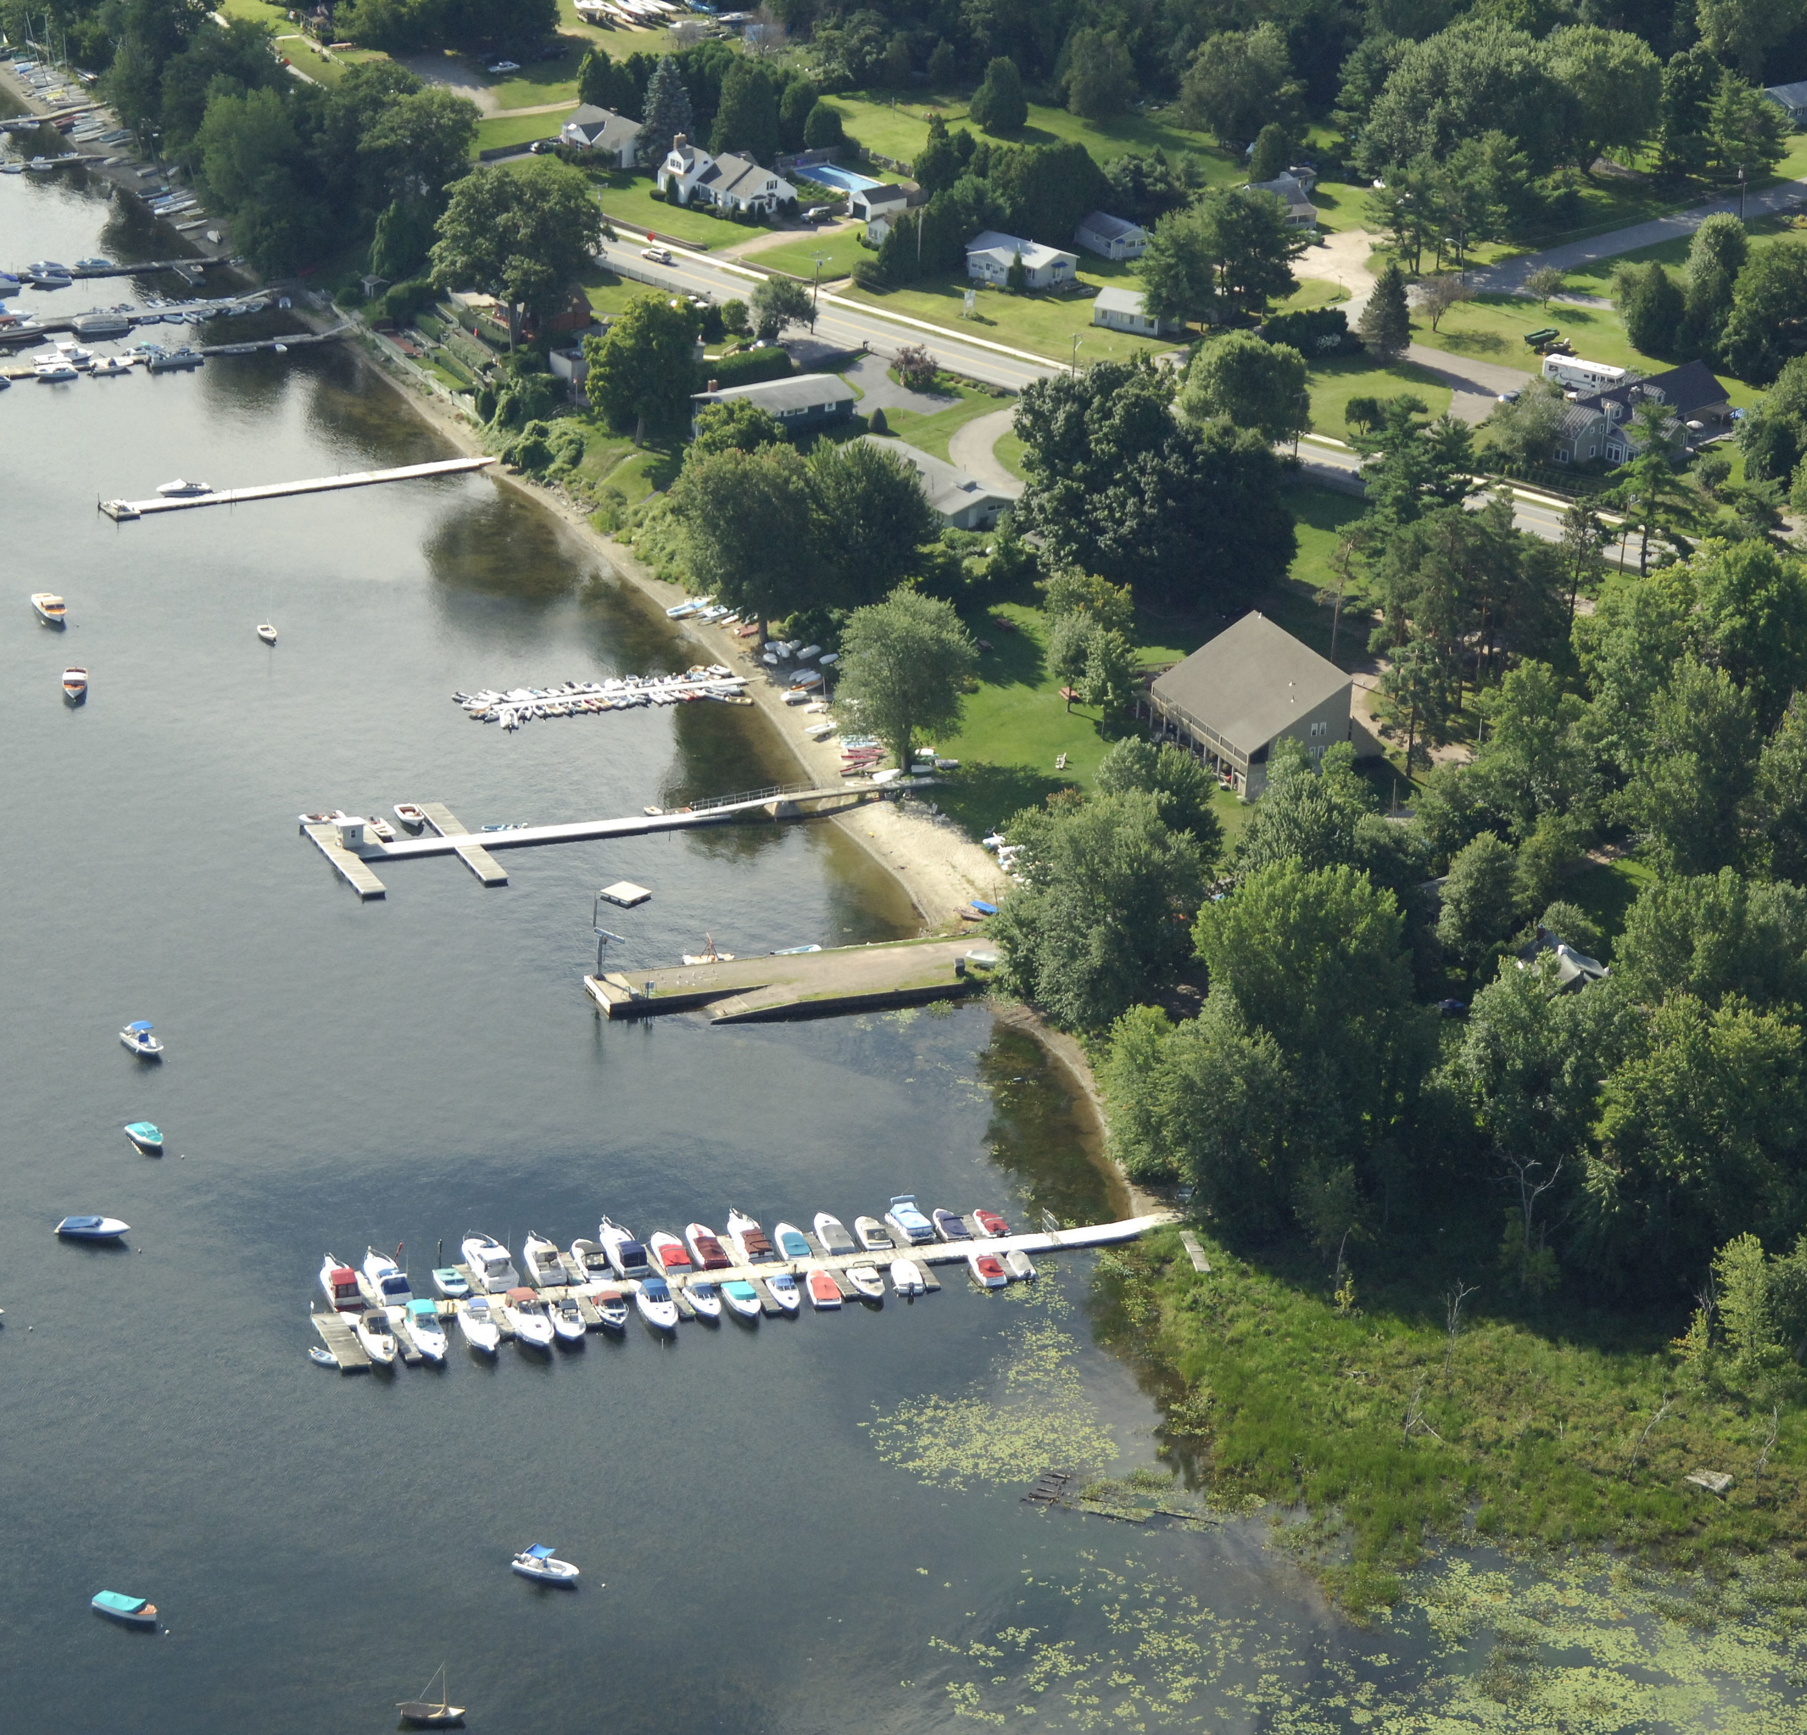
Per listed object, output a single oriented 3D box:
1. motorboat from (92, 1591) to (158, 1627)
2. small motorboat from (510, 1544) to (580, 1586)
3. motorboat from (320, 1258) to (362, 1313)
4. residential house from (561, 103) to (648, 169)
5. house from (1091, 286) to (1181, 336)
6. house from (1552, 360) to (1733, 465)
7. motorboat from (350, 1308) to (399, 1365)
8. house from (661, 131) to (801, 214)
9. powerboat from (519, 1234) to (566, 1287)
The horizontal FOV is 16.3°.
[{"bbox_3d":[-66.740,63.720,542.210,5.500,1.350,2.100,9,23,17],"label":"motorboat"},{"bbox_3d":[-28.680,56.030,507.890,5.490,2.060,2.160,10,23,19],"label":"small motorboat"},{"bbox_3d":[-50.095,36.695,559.366,2.610,2.460,8.080,-5,23,-17],"label":"motorboat"},{"bbox_3d":[-40.530,-102.150,879.260,9.800,5.200,15.600,-15,27,-36],"label":"residential house"},{"bbox_3d":[32.830,-78.060,881.840,9.920,4.790,7.150,12,24,24],"label":"house"},{"bbox_3d":[91.640,-55.510,771.050,14.200,6.370,28.700,19,27,37],"label":"house"},{"bbox_3d":[-45.460,40.440,545.420,2.600,2.450,7.250,-6,23,-19],"label":"motorboat"},{"bbox_3d":[-24.637,-97.594,888.190,12.310,7.290,17.530,-16,28,-37],"label":"house"},{"bbox_3d":[-34.780,37.920,608.650,2.530,2.500,7.620,-6,23,-19],"label":"powerboat"}]

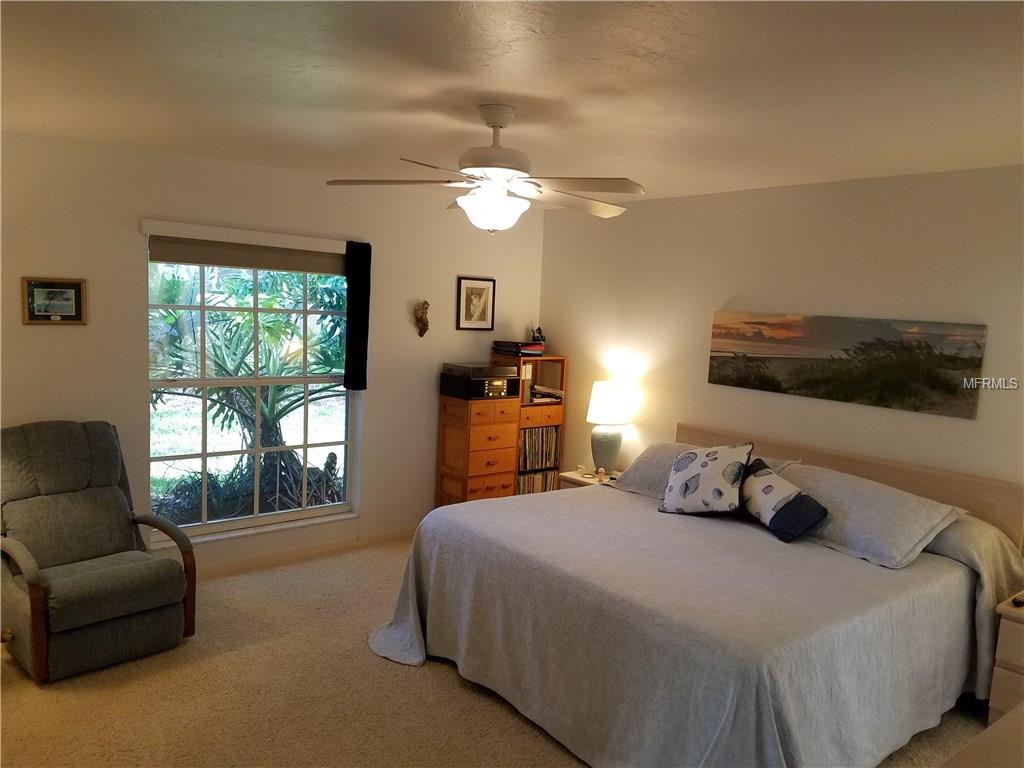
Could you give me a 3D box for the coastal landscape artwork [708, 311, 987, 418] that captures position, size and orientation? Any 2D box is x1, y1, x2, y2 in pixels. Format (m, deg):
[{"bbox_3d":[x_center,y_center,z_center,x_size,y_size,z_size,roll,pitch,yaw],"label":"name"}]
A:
[{"bbox_3d":[1.758,-0.139,4.259,0.033,0.450,1.525,-3,8,-41],"label":"coastal landscape artwork"}]

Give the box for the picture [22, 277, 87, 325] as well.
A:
[{"bbox_3d":[-2.310,-0.414,3.891,0.283,0.237,0.025,-3,8,-41],"label":"picture"}]

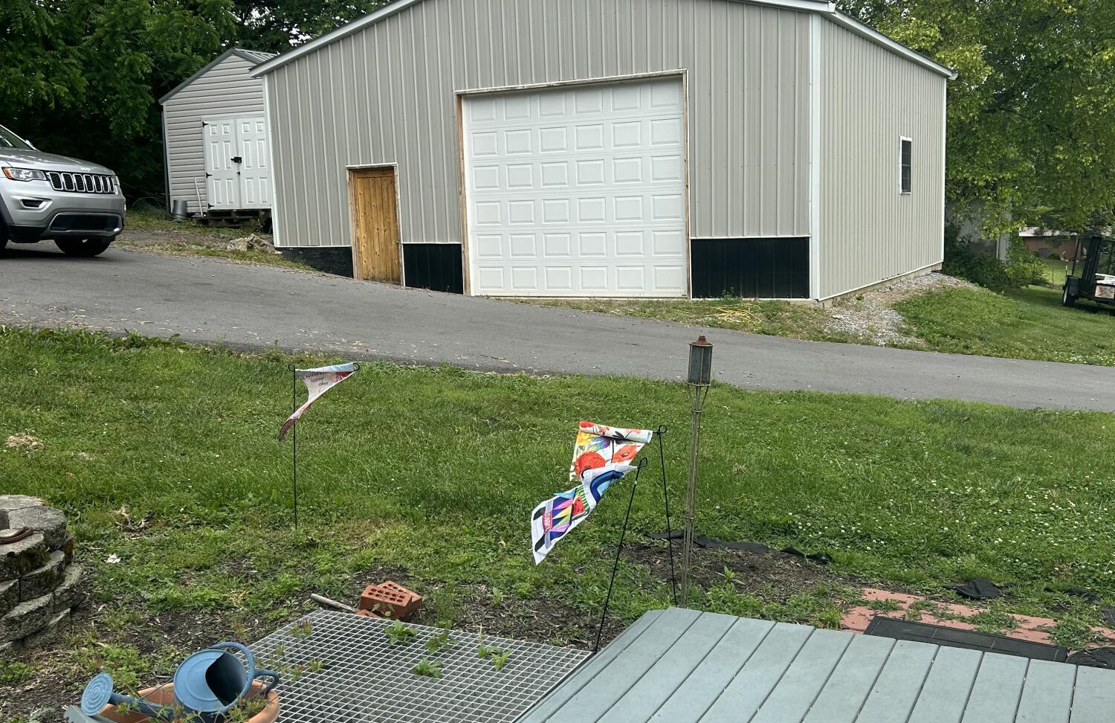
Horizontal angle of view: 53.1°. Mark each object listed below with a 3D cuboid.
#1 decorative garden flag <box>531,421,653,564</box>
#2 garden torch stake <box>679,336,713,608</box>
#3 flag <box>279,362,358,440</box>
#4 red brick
[{"bbox_3d":[0.136,0.531,4.500,0.420,0.500,0.270,2,8,24],"label":"decorative garden flag"},{"bbox_3d":[0.558,0.472,4.643,0.105,1.164,0.105,3,8,-1],"label":"garden torch stake"},{"bbox_3d":[-1.261,0.209,5.900,0.380,0.400,0.180,-1,8,7],"label":"flag"},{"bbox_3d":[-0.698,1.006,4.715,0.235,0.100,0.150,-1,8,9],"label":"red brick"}]

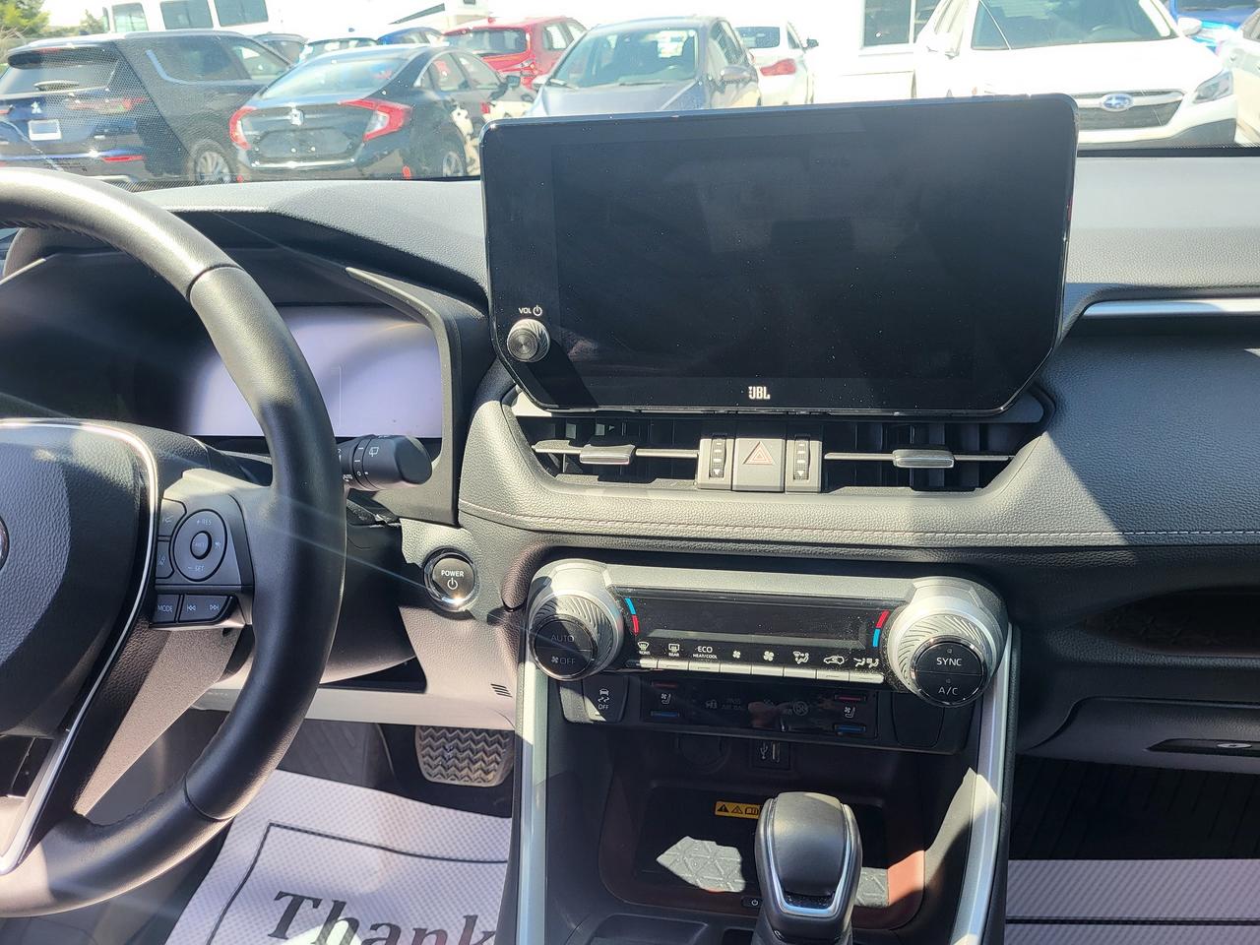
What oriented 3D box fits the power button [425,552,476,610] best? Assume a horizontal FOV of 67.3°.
[{"bbox_3d":[-0.117,0.070,0.618,0.033,0.033,0.017,2,8,13],"label":"power button"}]

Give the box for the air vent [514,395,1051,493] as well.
[{"bbox_3d":[0.078,-0.019,0.569,0.308,0.058,0.040,2,17,13],"label":"air vent"}]

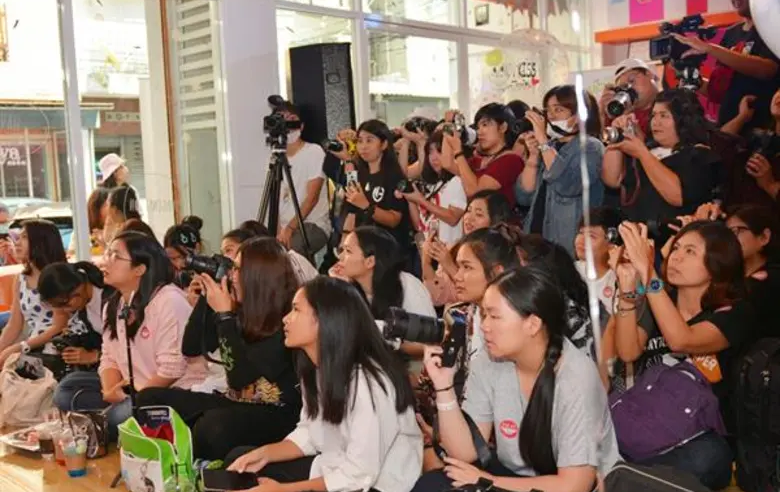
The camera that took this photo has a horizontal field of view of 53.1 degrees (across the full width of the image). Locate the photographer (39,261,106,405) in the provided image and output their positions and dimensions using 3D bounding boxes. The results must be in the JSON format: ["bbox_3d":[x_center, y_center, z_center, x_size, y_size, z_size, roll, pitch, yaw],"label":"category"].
[{"bbox_3d":[-1.486,0.472,3.720,0.620,0.760,0.480,-7,6,-41],"label":"photographer"}]

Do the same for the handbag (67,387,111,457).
[{"bbox_3d":[-1.237,0.737,3.200,0.210,0.280,0.130,-1,5,18],"label":"handbag"}]

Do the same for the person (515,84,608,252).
[{"bbox_3d":[0.843,-0.032,3.880,0.470,1.510,0.440,2,6,45],"label":"person"}]

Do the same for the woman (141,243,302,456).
[{"bbox_3d":[-0.726,0.412,3.320,0.720,0.860,0.560,-4,5,-14],"label":"woman"}]

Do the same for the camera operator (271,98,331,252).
[{"bbox_3d":[-0.499,-0.032,4.550,0.450,1.540,0.460,1,6,37],"label":"camera operator"}]

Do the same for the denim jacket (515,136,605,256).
[{"bbox_3d":[0.843,-0.173,3.880,0.460,0.740,0.380,2,6,45],"label":"denim jacket"}]

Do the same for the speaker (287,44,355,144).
[{"bbox_3d":[-0.433,-0.976,5.000,0.360,0.650,0.340,-6,5,-33],"label":"speaker"}]

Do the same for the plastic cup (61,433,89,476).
[{"bbox_3d":[-1.220,0.825,3.020,0.092,0.140,0.092,-3,4,0],"label":"plastic cup"}]

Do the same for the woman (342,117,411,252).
[{"bbox_3d":[-0.065,0.010,4.400,0.430,1.430,0.390,0,5,30],"label":"woman"}]

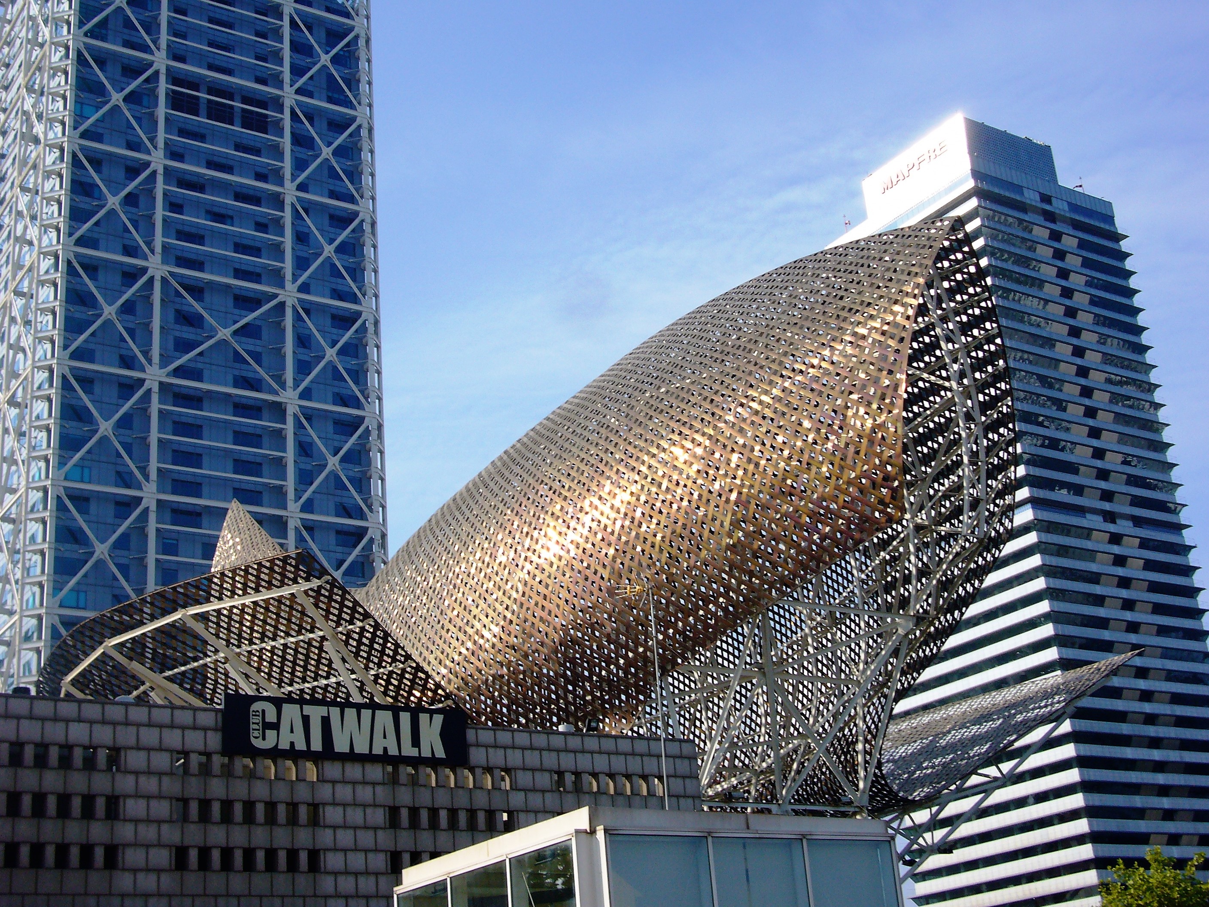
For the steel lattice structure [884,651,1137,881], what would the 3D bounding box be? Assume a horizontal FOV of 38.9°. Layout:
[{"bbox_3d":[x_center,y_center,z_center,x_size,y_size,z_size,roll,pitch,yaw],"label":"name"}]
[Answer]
[{"bbox_3d":[20.491,15.662,84.704,14.000,11.000,7.000,-12,-23,17],"label":"steel lattice structure"}]

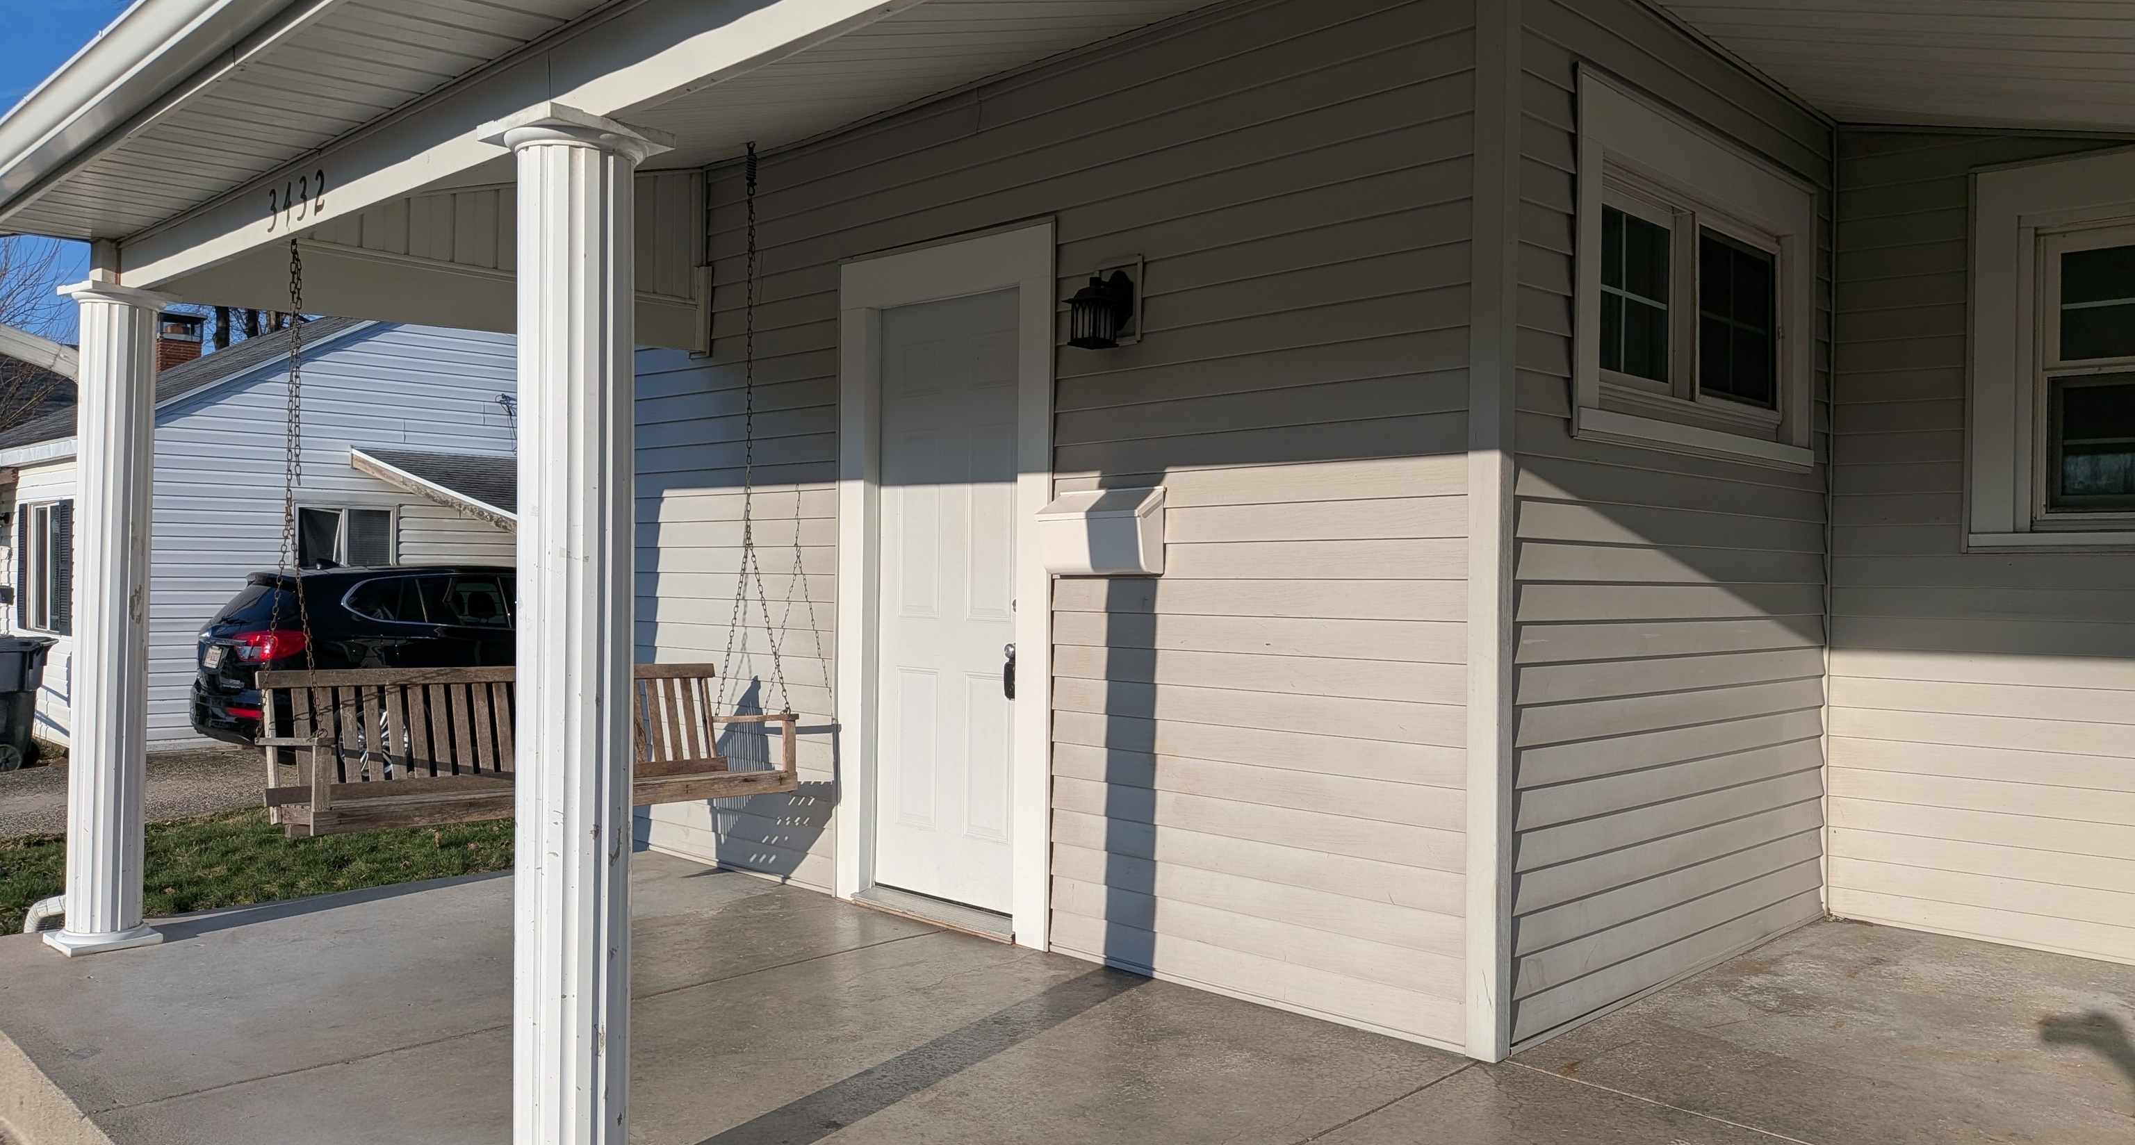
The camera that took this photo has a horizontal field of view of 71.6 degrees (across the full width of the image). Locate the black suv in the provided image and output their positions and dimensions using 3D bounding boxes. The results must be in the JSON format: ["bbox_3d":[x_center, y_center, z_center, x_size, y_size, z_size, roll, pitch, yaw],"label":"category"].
[{"bbox_3d":[-5.244,0.814,13.399,1.840,1.690,4.670,0,-1,45],"label":"black suv"}]

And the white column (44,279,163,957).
[{"bbox_3d":[-2.933,0.140,4.522,0.240,1.960,0.240,0,-1,45],"label":"white column"}]

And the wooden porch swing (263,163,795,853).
[{"bbox_3d":[-1.653,-0.397,4.719,0.551,2.272,1.564,0,-1,45],"label":"wooden porch swing"}]

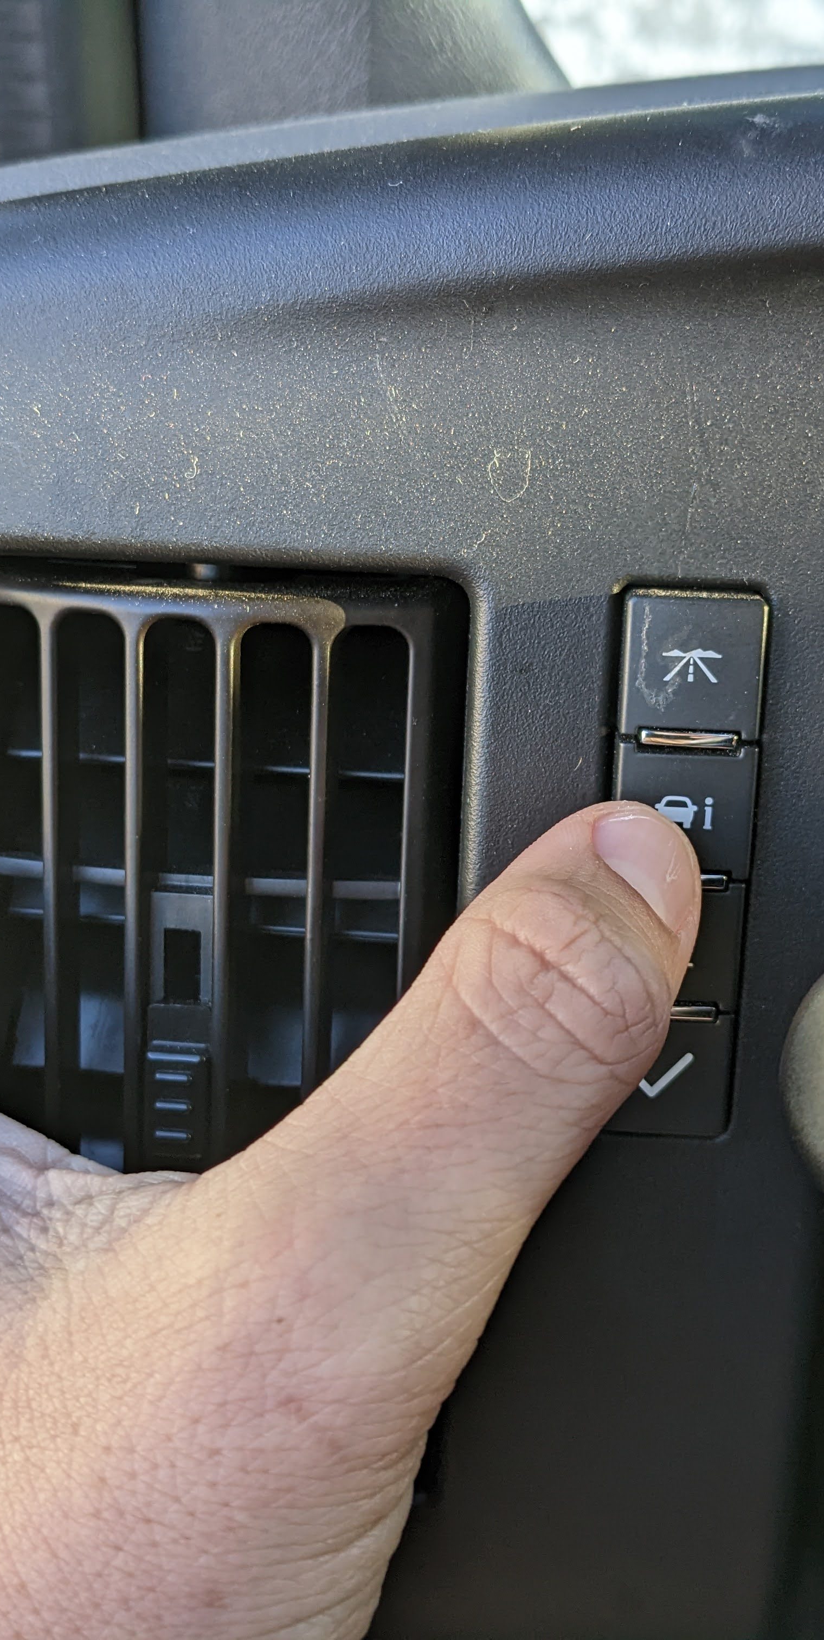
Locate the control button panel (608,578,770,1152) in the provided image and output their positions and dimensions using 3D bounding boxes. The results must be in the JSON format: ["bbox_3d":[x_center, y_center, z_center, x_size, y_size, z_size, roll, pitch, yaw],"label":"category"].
[{"bbox_3d":[0.033,0.006,0.209,0.017,0.067,0.012,3,11,6],"label":"control button panel"}]

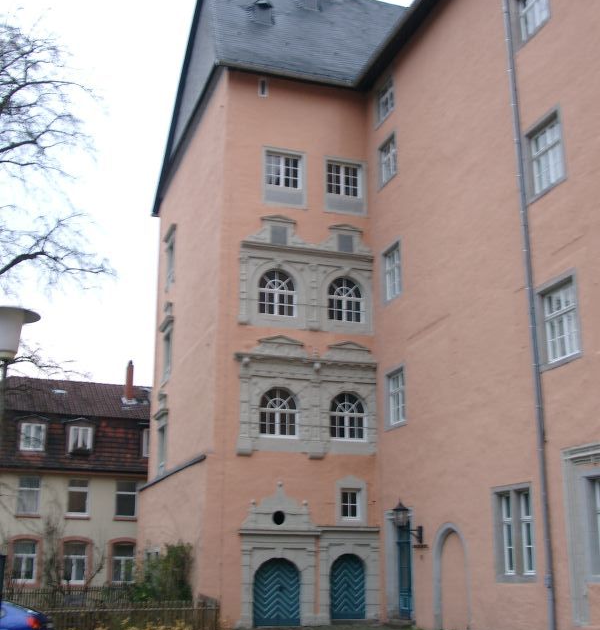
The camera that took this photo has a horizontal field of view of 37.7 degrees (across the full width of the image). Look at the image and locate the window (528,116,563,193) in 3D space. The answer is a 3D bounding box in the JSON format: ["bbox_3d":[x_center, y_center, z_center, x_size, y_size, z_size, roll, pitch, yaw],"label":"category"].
[{"bbox_3d":[6.503,-4.265,23.090,0.220,1.681,1.458,5,-17,-16],"label":"window"}]

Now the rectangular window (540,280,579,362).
[{"bbox_3d":[6.500,0.120,21.764,0.220,1.811,1.451,5,-17,-16],"label":"rectangular window"}]

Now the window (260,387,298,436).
[{"bbox_3d":[-0.754,3.547,31.768,1.475,1.845,0.200,6,-18,-18],"label":"window"}]

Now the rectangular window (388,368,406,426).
[{"bbox_3d":[3.167,2.667,28.608,0.200,1.680,1.250,6,-18,-17],"label":"rectangular window"}]

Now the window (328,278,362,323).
[{"bbox_3d":[1.780,-0.595,33.895,1.425,1.806,0.200,6,-18,-18],"label":"window"}]

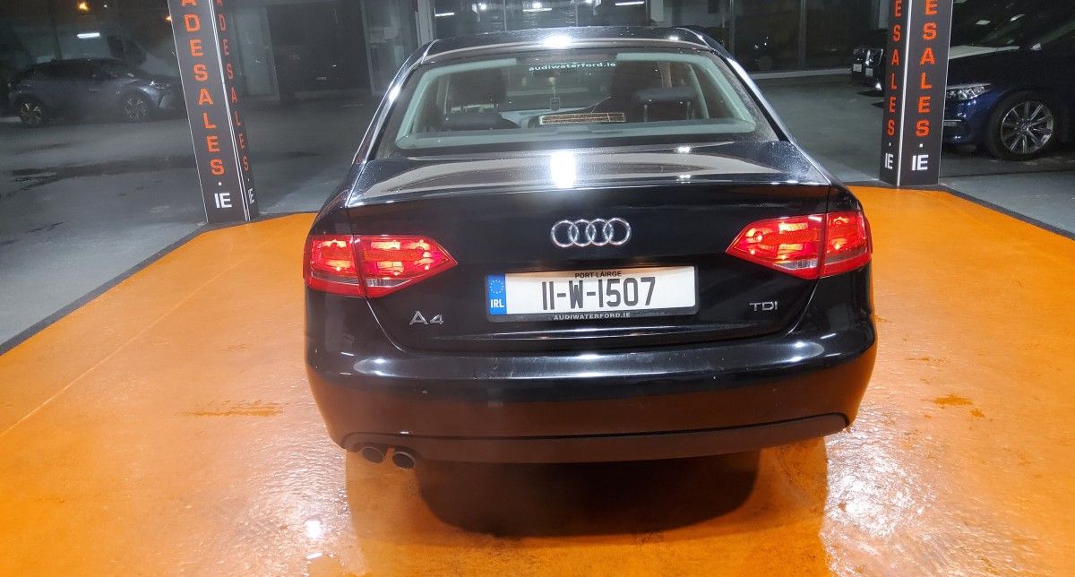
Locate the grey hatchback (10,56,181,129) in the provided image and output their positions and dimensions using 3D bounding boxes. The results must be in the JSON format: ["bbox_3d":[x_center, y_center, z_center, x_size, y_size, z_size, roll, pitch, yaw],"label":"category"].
[{"bbox_3d":[-10.670,-4.850,19.750,4.360,1.550,1.800,-1,17,7],"label":"grey hatchback"}]

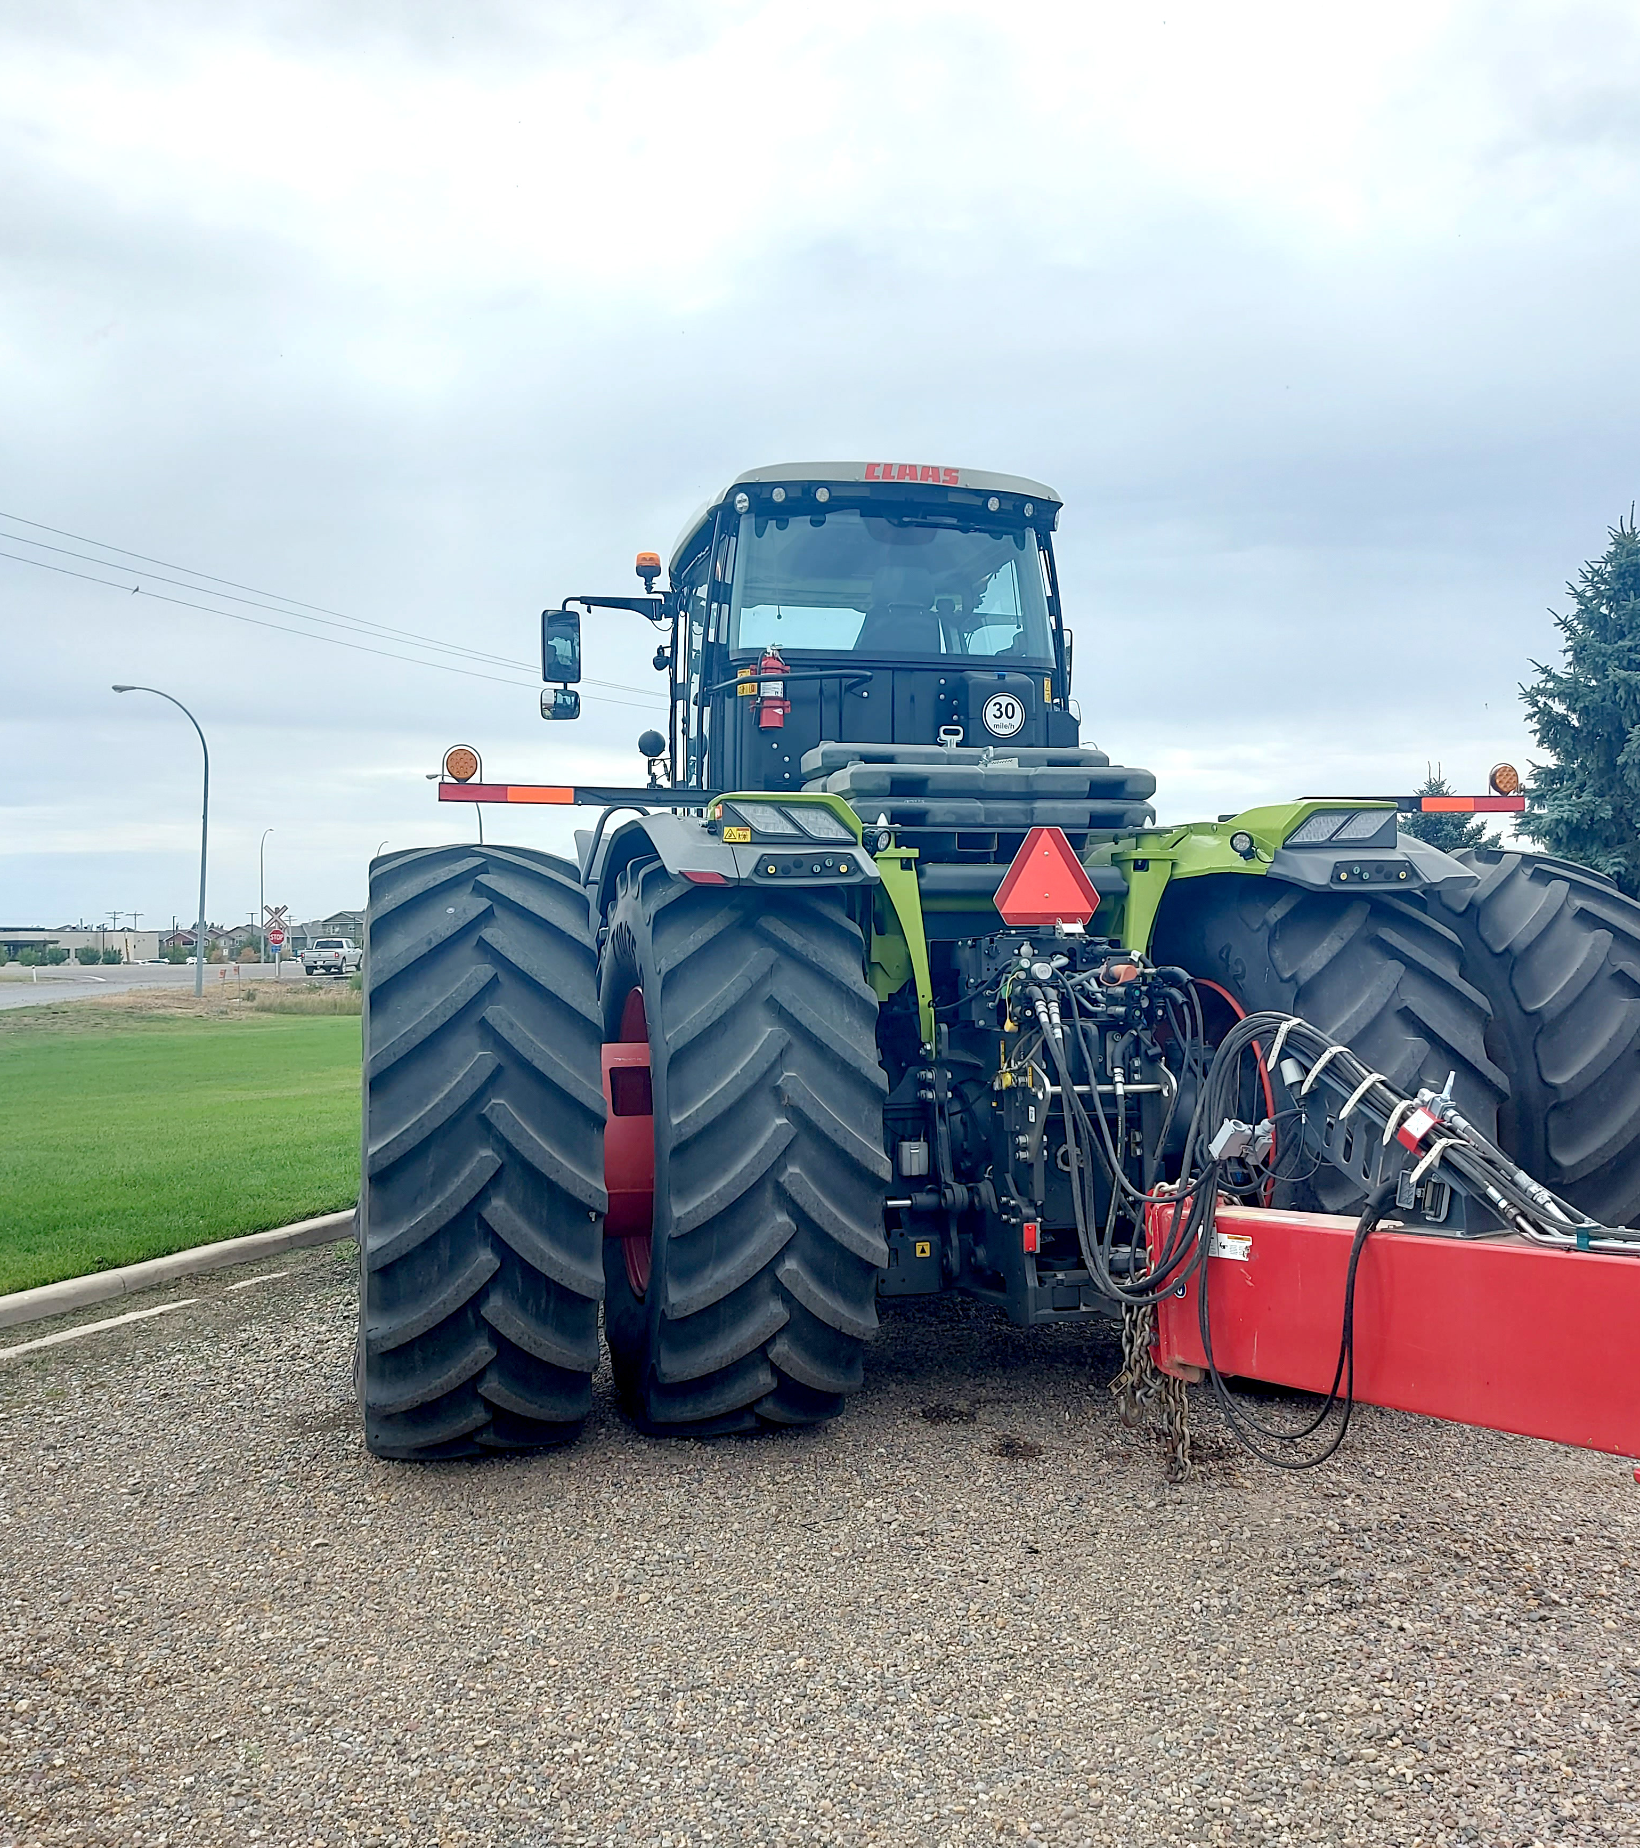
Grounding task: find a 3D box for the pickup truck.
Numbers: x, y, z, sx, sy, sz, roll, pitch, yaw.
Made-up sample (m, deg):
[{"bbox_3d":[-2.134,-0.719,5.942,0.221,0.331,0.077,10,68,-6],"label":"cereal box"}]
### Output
[{"bbox_3d":[-24.555,1.549,86.311,2.030,1.920,5.800,0,-1,-4],"label":"pickup truck"}]

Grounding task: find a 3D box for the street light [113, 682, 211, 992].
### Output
[{"bbox_3d":[-19.674,-2.456,50.951,2.860,9.400,0.320,0,-1,-5],"label":"street light"}]

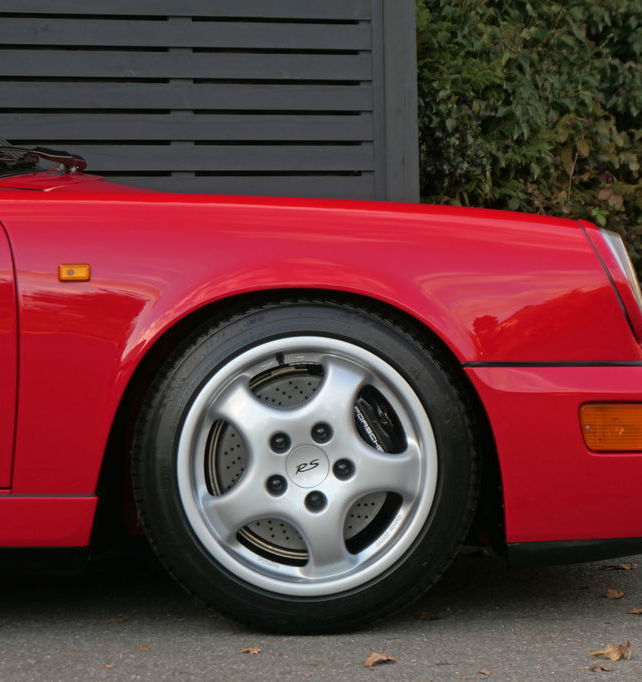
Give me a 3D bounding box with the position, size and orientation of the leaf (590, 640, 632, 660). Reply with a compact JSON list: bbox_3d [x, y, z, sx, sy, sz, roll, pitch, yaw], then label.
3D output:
[{"bbox_3d":[0.488,0.522,4.750,0.070,0.029,0.050,-1,1,0],"label":"leaf"}]

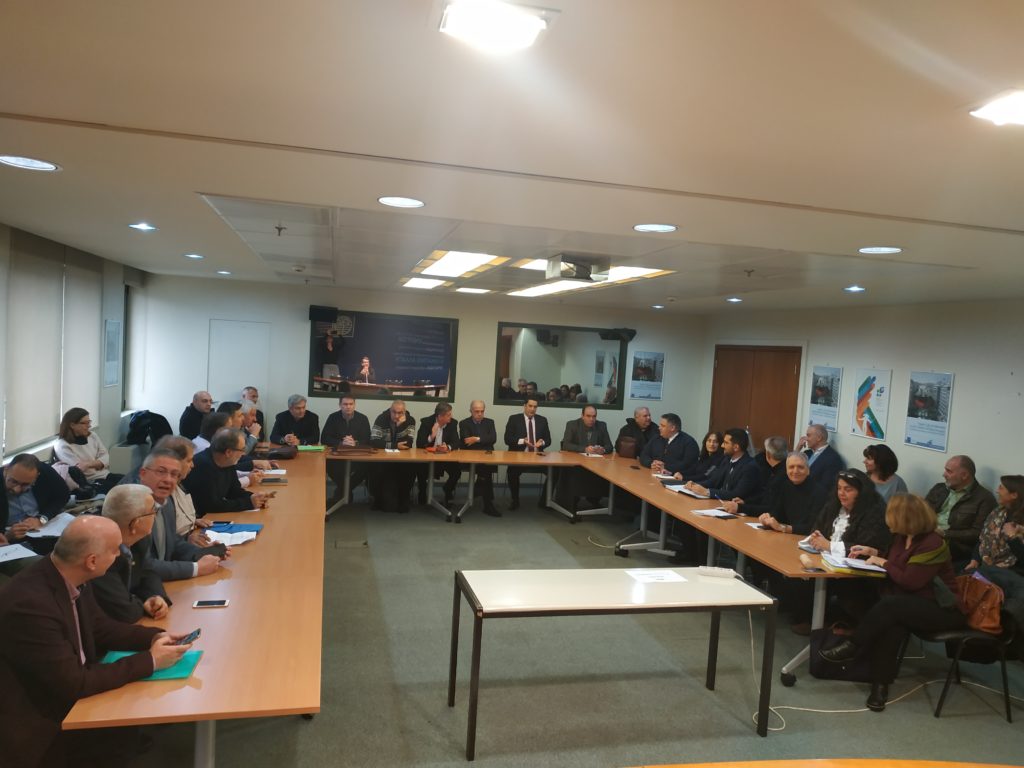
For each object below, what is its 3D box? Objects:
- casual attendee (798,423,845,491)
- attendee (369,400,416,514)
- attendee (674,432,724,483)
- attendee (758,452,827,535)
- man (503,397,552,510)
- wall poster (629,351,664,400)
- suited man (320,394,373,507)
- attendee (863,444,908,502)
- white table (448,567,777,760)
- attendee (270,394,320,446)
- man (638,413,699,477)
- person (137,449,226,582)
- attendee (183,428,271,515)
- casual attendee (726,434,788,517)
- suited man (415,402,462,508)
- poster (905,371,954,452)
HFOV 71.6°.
[{"bbox_3d":[2.874,1.104,7.418,0.850,1.340,0.520,3,3,-4],"label":"casual attendee"},{"bbox_3d":[-1.395,0.830,8.234,0.580,1.270,0.780,3,3,-15],"label":"attendee"},{"bbox_3d":[1.975,1.088,7.220,0.740,1.210,0.490,2,4,-17],"label":"attendee"},{"bbox_3d":[2.289,1.193,5.728,0.850,1.280,0.550,2,3,-19],"label":"attendee"},{"bbox_3d":[0.144,0.829,8.726,0.550,1.330,0.750,2,4,-15],"label":"man"},{"bbox_3d":[1.976,-0.116,10.321,0.490,0.695,0.020,3,3,-15],"label":"wall poster"},{"bbox_3d":[-1.894,0.773,8.061,0.570,1.280,0.760,2,4,-15],"label":"suited man"},{"bbox_3d":[3.070,1.204,6.370,0.800,1.280,0.480,3,3,-7],"label":"attendee"},{"bbox_3d":[0.530,1.455,3.824,1.630,0.747,0.521,3,4,-14],"label":"white table"},{"bbox_3d":[-2.503,0.762,8.170,0.580,1.270,0.780,3,3,-16],"label":"attendee"},{"bbox_3d":[1.787,1.003,8.231,0.850,1.320,0.580,2,3,-18],"label":"man"},{"bbox_3d":[-1.866,0.968,3.648,0.772,1.264,0.550,3,3,-2],"label":"person"},{"bbox_3d":[-2.198,0.965,5.251,0.820,1.250,0.550,3,3,-15],"label":"attendee"},{"bbox_3d":[2.199,1.148,6.309,0.820,1.320,0.560,3,3,-15],"label":"casual attendee"},{"bbox_3d":[-0.870,0.823,8.329,0.530,1.270,0.740,2,4,-20],"label":"suited man"},{"bbox_3d":[3.786,0.241,6.454,0.020,0.695,0.480,3,3,-14],"label":"poster"}]

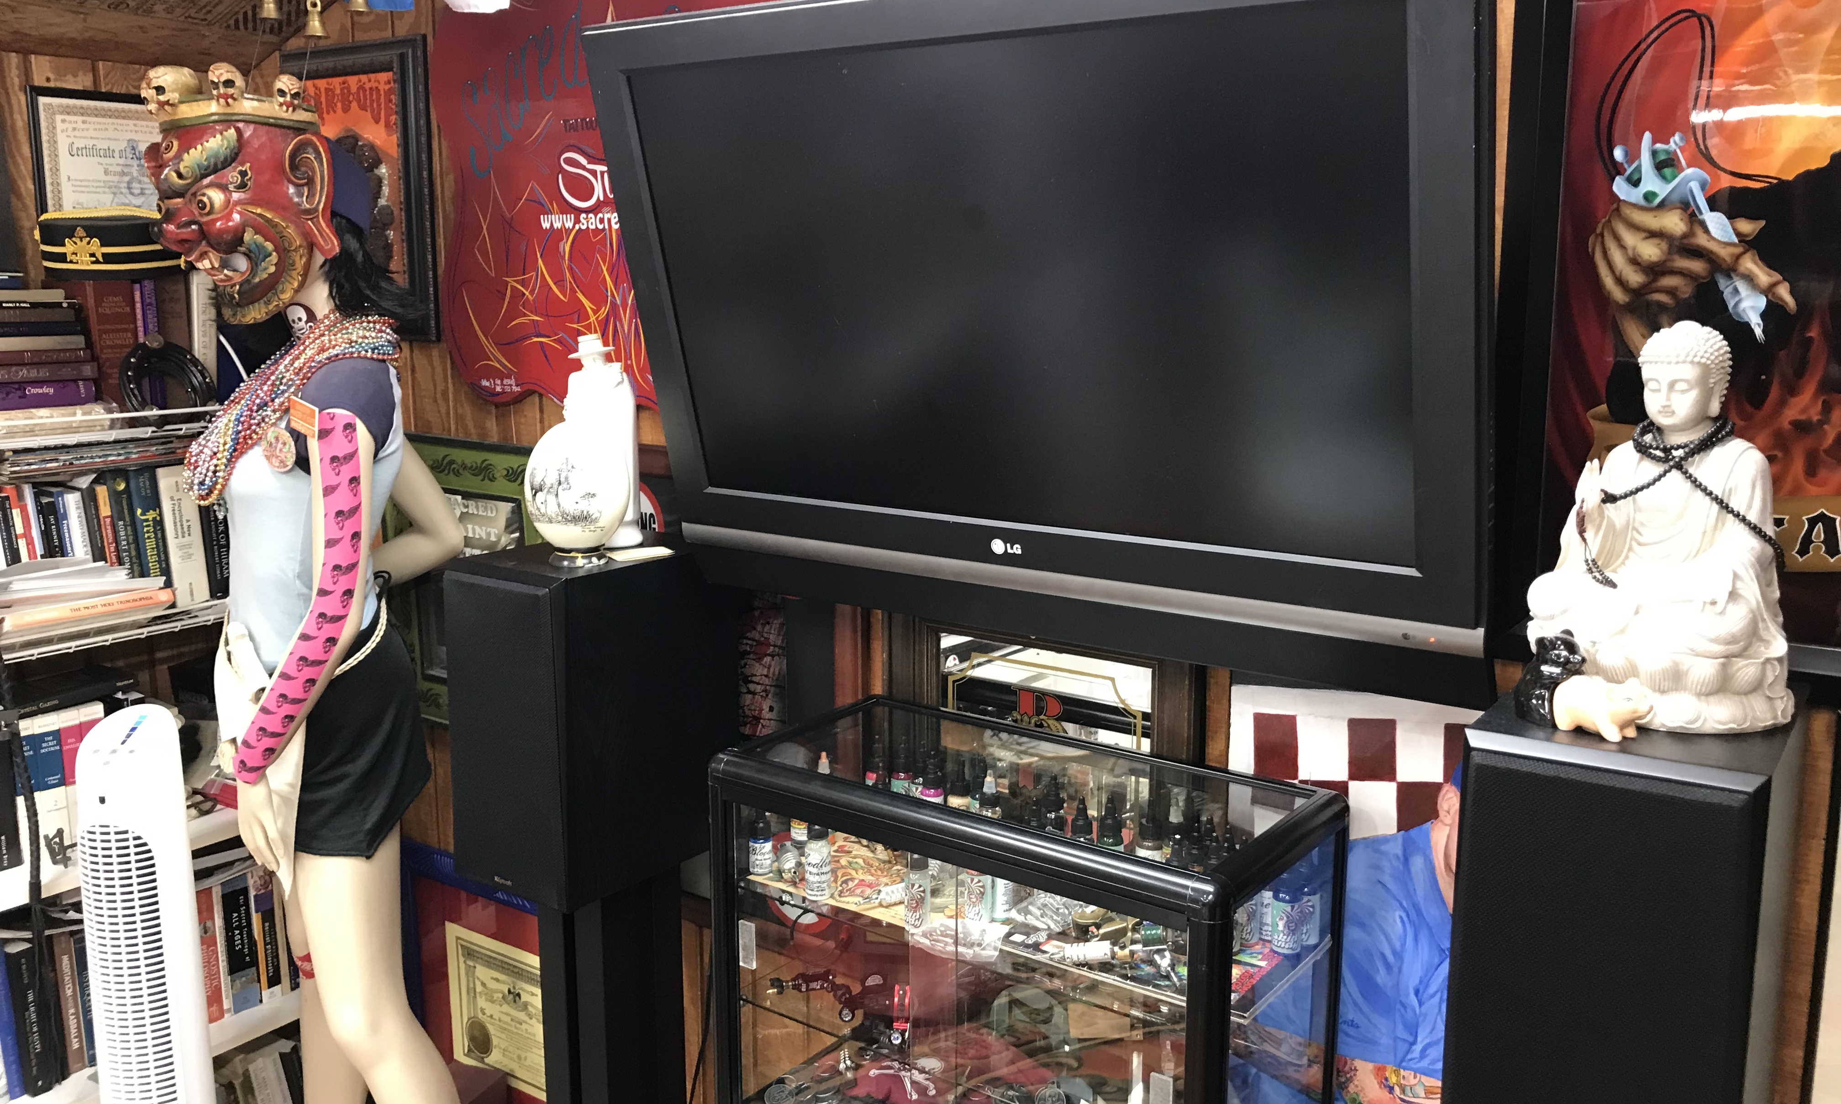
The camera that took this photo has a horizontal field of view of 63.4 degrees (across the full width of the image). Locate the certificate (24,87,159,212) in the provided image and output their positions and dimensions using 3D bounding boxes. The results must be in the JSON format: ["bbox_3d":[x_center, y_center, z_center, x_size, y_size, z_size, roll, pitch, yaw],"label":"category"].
[{"bbox_3d":[-1.376,-0.664,2.586,0.020,0.243,0.313,7,13,35],"label":"certificate"}]

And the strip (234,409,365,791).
[{"bbox_3d":[-0.762,0.054,1.820,0.148,0.455,0.090,-4,11,-22],"label":"strip"}]

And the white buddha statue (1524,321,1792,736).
[{"bbox_3d":[0.651,-0.029,1.302,0.175,0.335,0.210,-10,14,-44],"label":"white buddha statue"}]

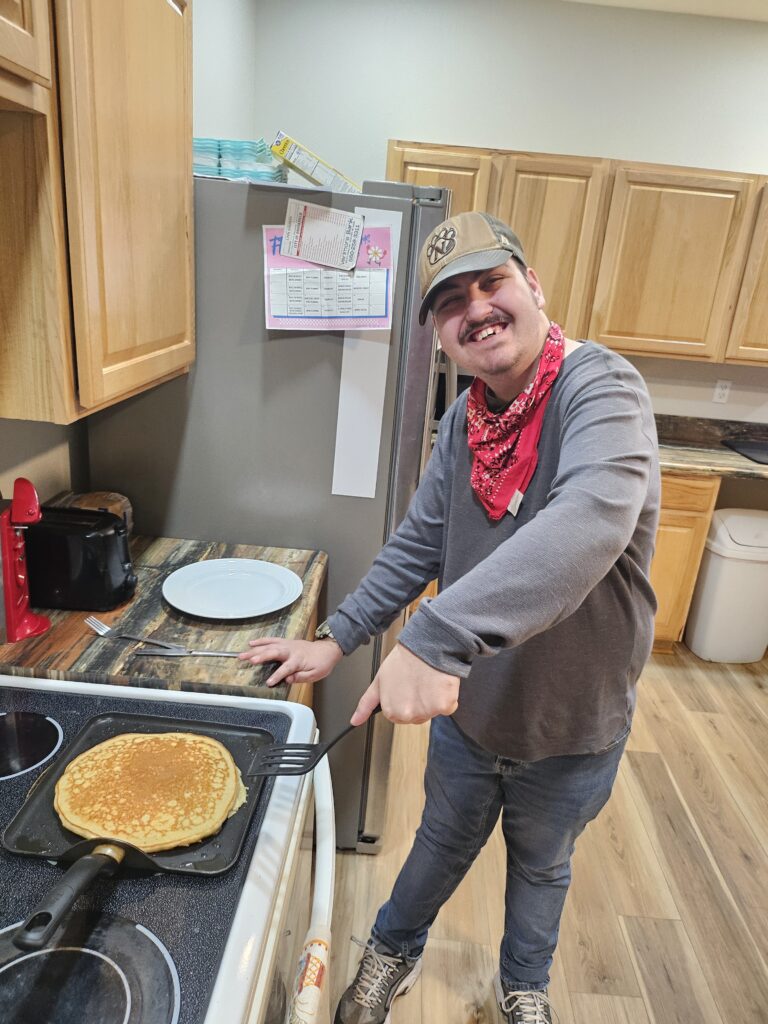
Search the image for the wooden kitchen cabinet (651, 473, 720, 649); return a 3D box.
[{"bbox_3d":[1.143,0.155,3.414,0.500,0.885,0.600,5,19,1],"label":"wooden kitchen cabinet"}]

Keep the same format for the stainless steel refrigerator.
[{"bbox_3d":[-0.310,-0.013,2.194,0.797,1.758,0.900,5,19,1],"label":"stainless steel refrigerator"}]

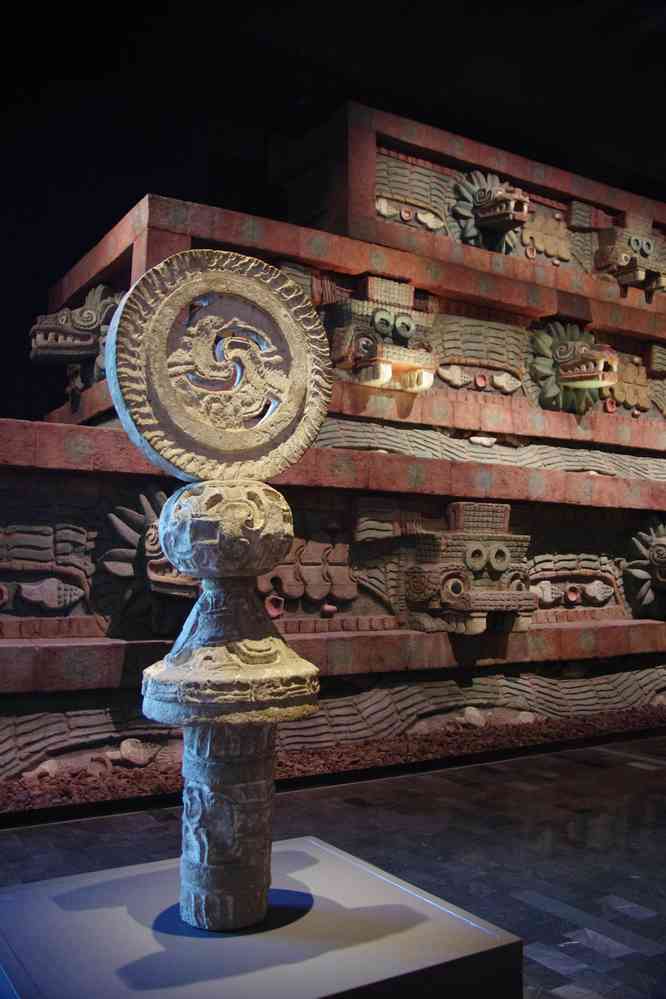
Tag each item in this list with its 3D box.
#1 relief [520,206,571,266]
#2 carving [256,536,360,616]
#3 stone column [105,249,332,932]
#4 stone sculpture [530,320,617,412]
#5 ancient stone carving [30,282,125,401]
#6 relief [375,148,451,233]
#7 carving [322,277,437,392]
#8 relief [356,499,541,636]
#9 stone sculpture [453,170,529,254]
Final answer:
[{"bbox_3d":[3.062,-3.856,13.678,0.952,0.715,0.170,3,-5,-32],"label":"relief"},{"bbox_3d":[-0.208,0.617,7.614,0.932,0.630,0.180,3,-5,-32],"label":"carving"},{"bbox_3d":[-0.349,0.237,3.013,0.740,2.130,0.560,3,-5,-32],"label":"stone column"},{"bbox_3d":[2.977,-1.607,11.115,1.120,1.122,0.870,3,-5,-32],"label":"stone sculpture"},{"bbox_3d":[-2.636,-1.717,9.742,0.870,1.130,1.120,3,-5,-32],"label":"ancient stone carving"},{"bbox_3d":[1.042,-4.044,12.410,1.206,0.898,0.200,3,-5,-32],"label":"relief"},{"bbox_3d":[0.496,-1.676,9.622,1.033,1.166,0.780,3,-5,-32],"label":"carving"},{"bbox_3d":[1.029,0.566,8.036,1.512,1.126,0.780,3,-5,-32],"label":"relief"},{"bbox_3d":[2.284,-3.988,12.787,1.120,1.099,0.870,3,-5,-32],"label":"stone sculpture"}]

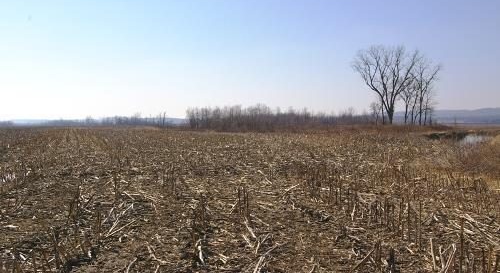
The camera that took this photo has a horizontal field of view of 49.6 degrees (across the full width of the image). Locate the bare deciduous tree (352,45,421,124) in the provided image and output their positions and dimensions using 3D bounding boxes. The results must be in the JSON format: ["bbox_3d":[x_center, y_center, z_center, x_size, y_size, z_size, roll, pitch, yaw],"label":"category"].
[{"bbox_3d":[28.989,-10.937,115.000,14.300,17.000,13.300,0,1,0],"label":"bare deciduous tree"}]

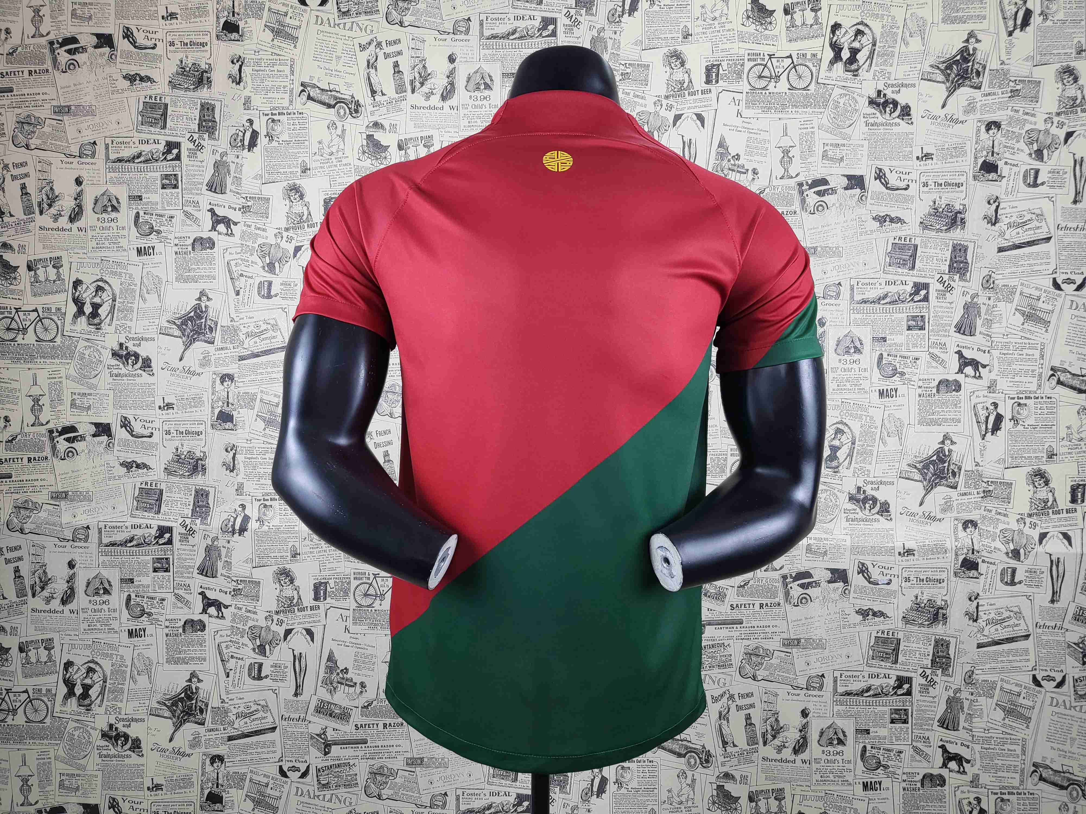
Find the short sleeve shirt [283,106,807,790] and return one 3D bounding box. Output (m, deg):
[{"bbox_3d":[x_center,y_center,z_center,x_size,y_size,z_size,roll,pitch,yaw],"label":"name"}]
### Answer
[{"bbox_3d":[0.018,0.012,0.910,0.575,0.720,0.290,2,1,3],"label":"short sleeve shirt"}]

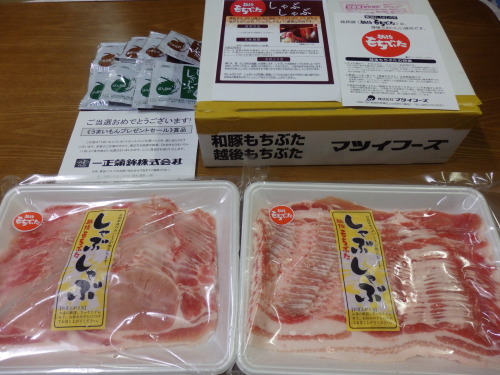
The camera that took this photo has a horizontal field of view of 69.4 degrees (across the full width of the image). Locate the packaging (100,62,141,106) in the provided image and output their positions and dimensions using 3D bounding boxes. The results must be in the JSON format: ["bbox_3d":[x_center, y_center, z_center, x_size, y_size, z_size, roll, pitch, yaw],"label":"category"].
[{"bbox_3d":[-0.173,-0.152,0.543,0.080,0.010,0.080,7,66,6],"label":"packaging"}]

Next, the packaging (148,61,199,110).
[{"bbox_3d":[-0.106,-0.151,0.536,0.080,0.010,0.080,3,70,3],"label":"packaging"}]

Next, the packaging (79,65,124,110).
[{"bbox_3d":[-0.208,-0.151,0.547,0.080,0.010,0.080,1,67,2],"label":"packaging"}]

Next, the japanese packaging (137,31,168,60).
[{"bbox_3d":[-0.139,-0.219,0.585,0.080,0.010,0.080,12,59,8],"label":"japanese packaging"}]

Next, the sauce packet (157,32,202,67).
[{"bbox_3d":[-0.095,-0.216,0.568,0.080,0.010,0.080,17,41,-9],"label":"sauce packet"}]

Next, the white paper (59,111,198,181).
[{"bbox_3d":[-0.161,-0.063,0.499,0.179,0.003,0.128,-1,58,0],"label":"white paper"}]

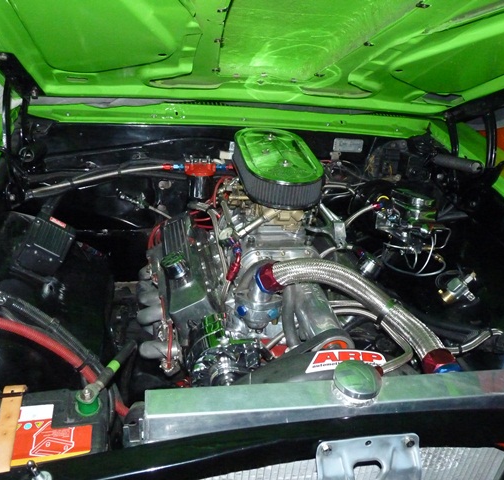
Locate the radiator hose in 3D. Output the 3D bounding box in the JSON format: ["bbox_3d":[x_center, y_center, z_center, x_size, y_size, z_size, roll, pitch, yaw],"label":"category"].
[{"bbox_3d":[0.207,0.138,1.004,0.142,0.130,0.451,-27,47,-37],"label":"radiator hose"}]

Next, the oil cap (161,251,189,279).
[{"bbox_3d":[-0.176,0.060,1.137,0.058,0.036,0.058,-19,33,5],"label":"oil cap"}]

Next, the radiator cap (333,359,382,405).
[{"bbox_3d":[0.154,0.215,0.746,0.071,0.026,0.071,4,36,-3],"label":"radiator cap"}]

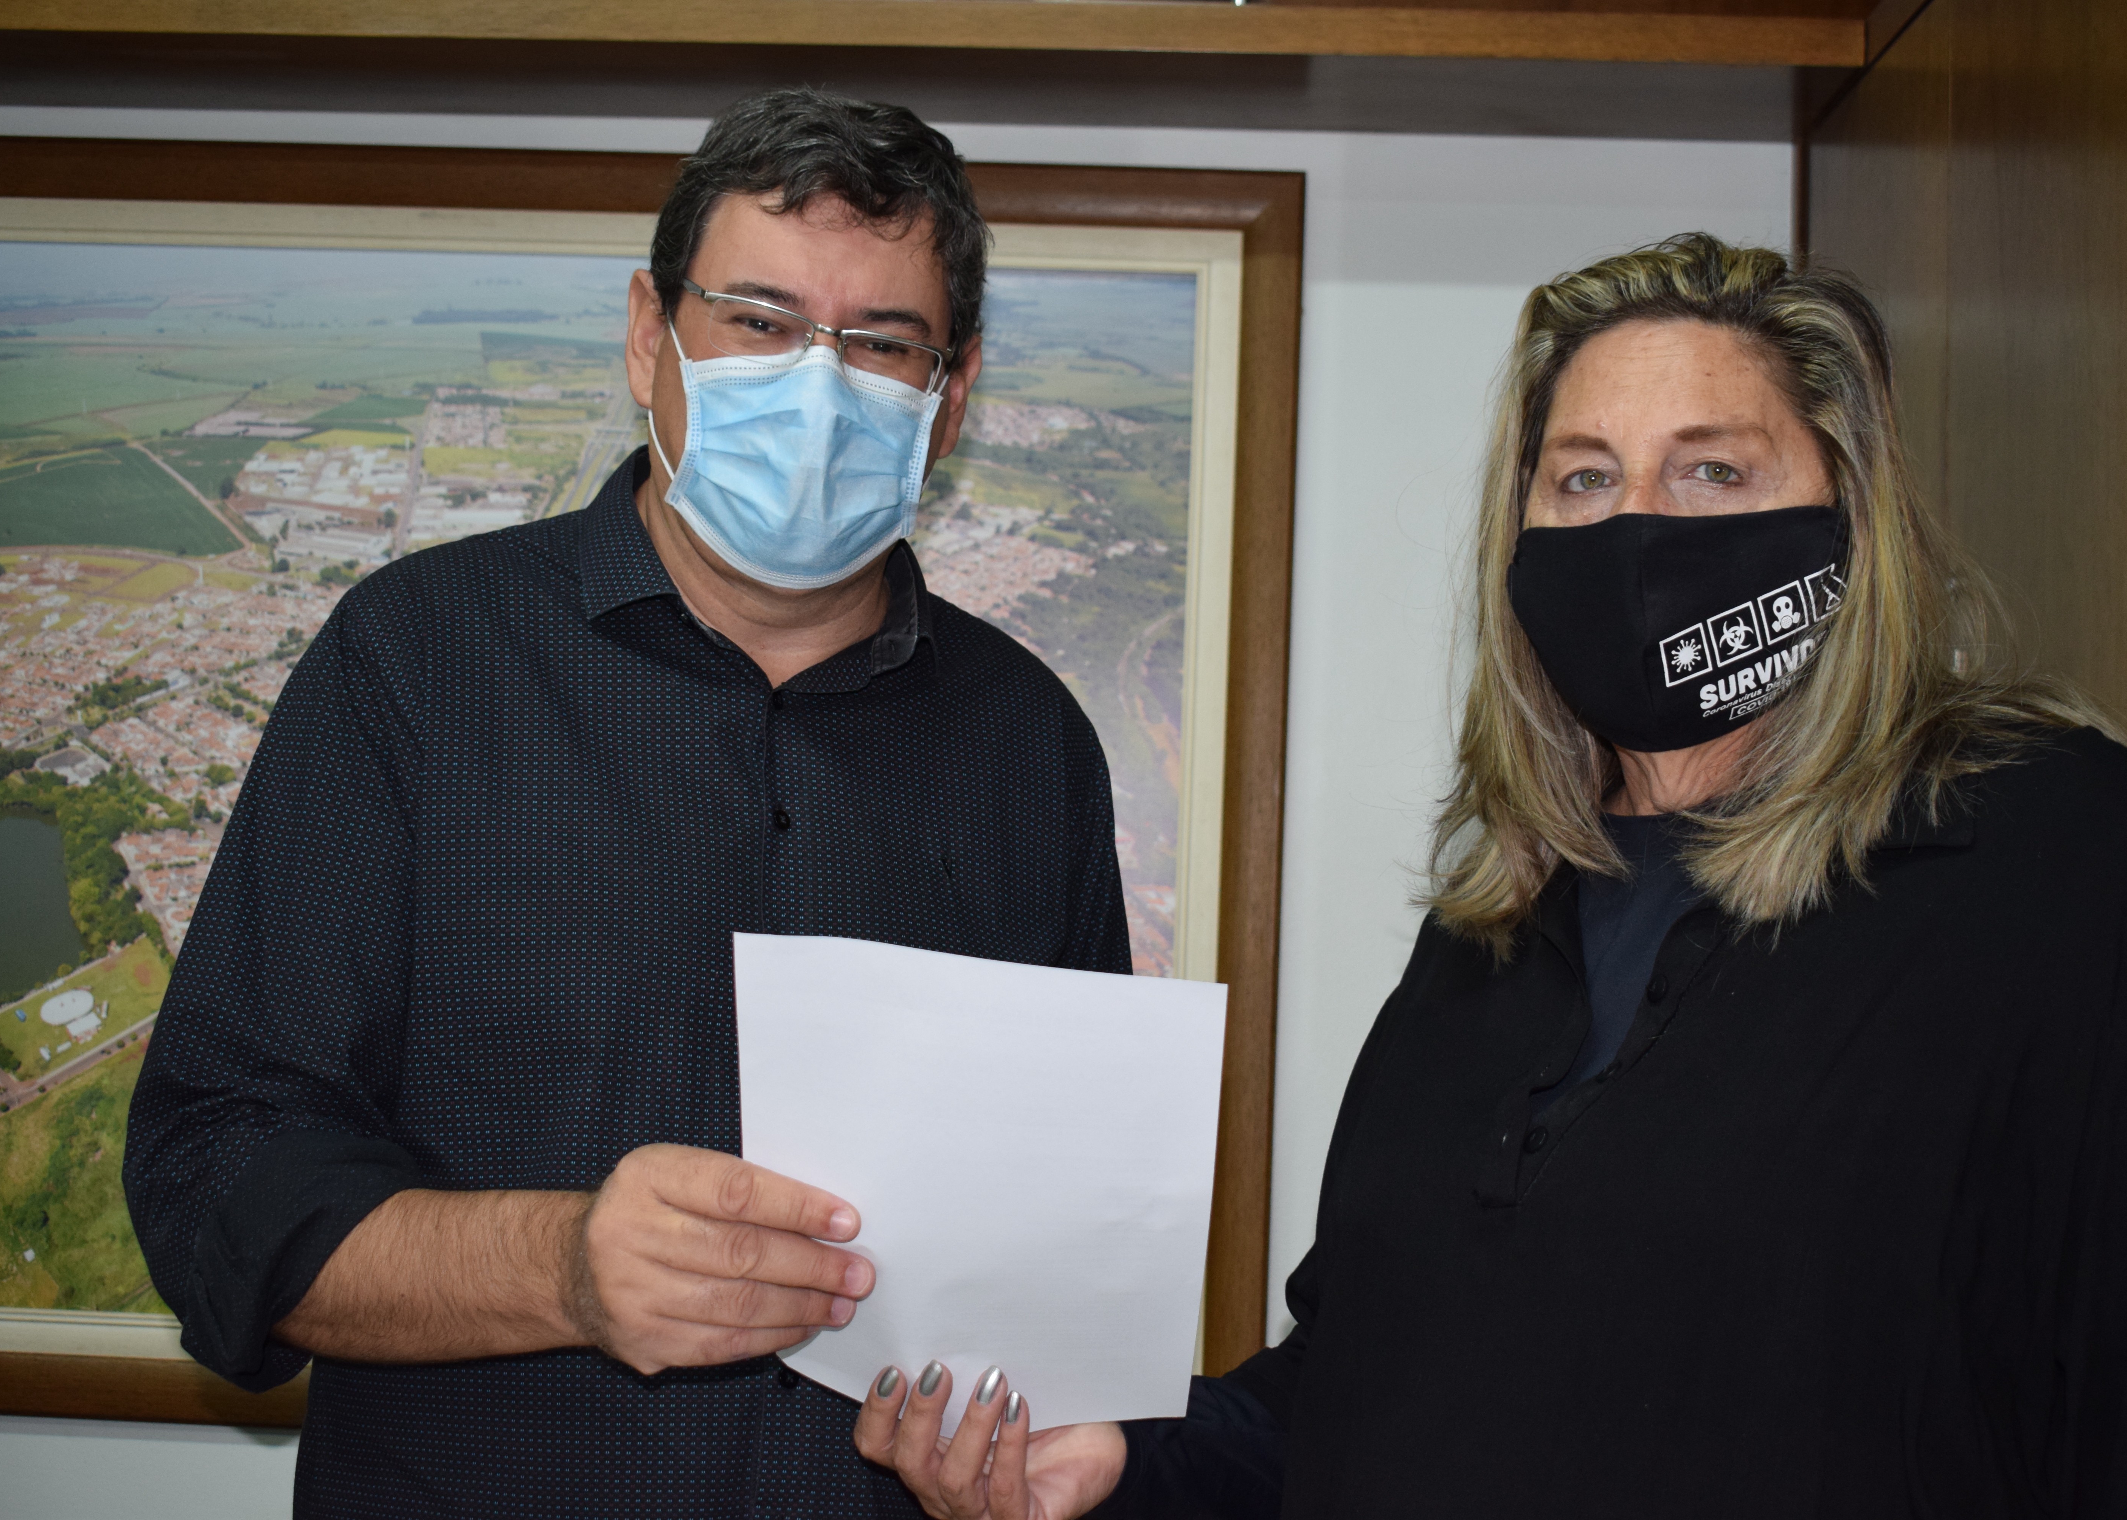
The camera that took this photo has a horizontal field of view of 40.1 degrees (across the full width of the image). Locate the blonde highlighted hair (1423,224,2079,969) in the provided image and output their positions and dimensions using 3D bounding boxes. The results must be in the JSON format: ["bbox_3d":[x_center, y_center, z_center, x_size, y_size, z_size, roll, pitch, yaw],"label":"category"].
[{"bbox_3d":[0.368,-0.090,1.510,0.310,0.370,0.270,-1,-3,27],"label":"blonde highlighted hair"}]

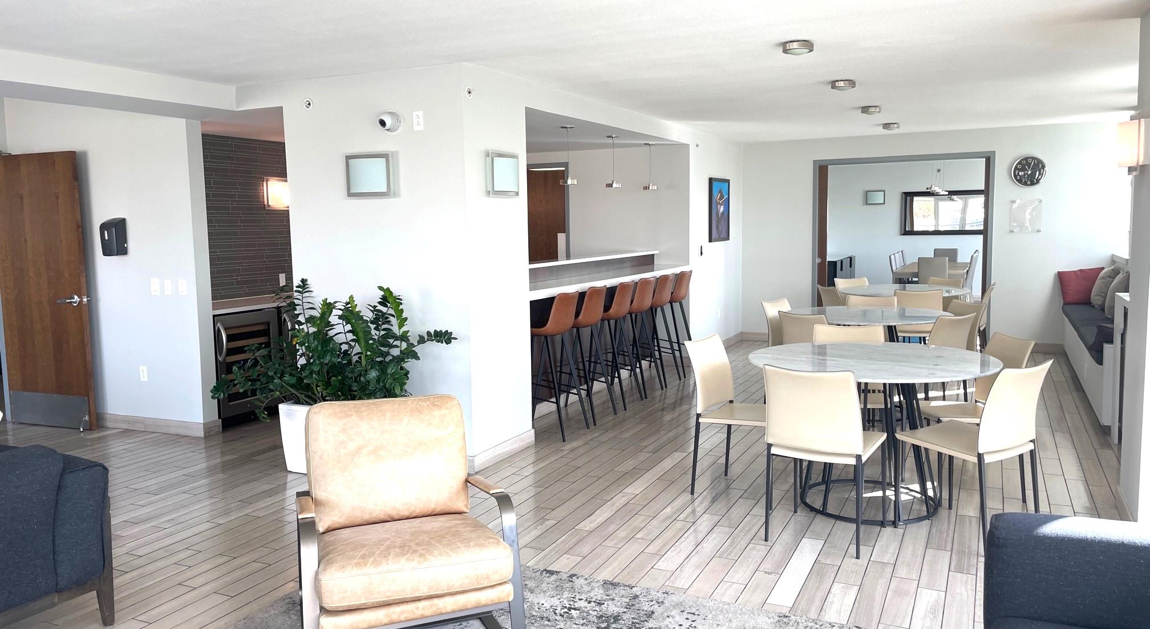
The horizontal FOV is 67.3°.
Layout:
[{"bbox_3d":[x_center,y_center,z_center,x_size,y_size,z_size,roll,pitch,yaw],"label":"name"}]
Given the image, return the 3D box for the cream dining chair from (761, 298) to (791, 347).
[{"bbox_3d":[1.789,0.310,6.771,0.540,0.835,0.445,4,8,38],"label":"cream dining chair"}]

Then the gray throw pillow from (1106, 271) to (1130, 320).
[{"bbox_3d":[4.827,-0.172,7.675,0.160,0.430,0.430,15,12,24],"label":"gray throw pillow"}]

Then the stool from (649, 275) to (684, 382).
[{"bbox_3d":[0.673,0.131,7.979,0.520,1.000,0.450,2,7,26],"label":"stool"}]

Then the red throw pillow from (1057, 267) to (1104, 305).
[{"bbox_3d":[5.195,-0.289,8.869,0.430,0.410,0.140,2,-5,26],"label":"red throw pillow"}]

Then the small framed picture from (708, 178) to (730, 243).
[{"bbox_3d":[1.608,-1.157,9.589,0.040,0.690,0.670,2,7,26],"label":"small framed picture"}]

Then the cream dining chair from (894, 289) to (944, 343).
[{"bbox_3d":[3.066,0.175,7.805,0.445,0.835,0.540,1,6,14],"label":"cream dining chair"}]

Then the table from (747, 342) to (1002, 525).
[{"bbox_3d":[1.550,0.612,4.562,1.245,0.770,1.245,2,7,26],"label":"table"}]

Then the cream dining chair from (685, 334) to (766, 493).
[{"bbox_3d":[0.937,0.564,4.754,0.520,0.845,0.450,3,8,35],"label":"cream dining chair"}]

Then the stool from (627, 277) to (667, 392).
[{"bbox_3d":[0.457,0.178,7.420,0.520,1.000,0.450,2,7,26],"label":"stool"}]

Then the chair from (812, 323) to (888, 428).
[{"bbox_3d":[1.626,0.513,5.116,0.440,0.830,0.510,1,6,15],"label":"chair"}]

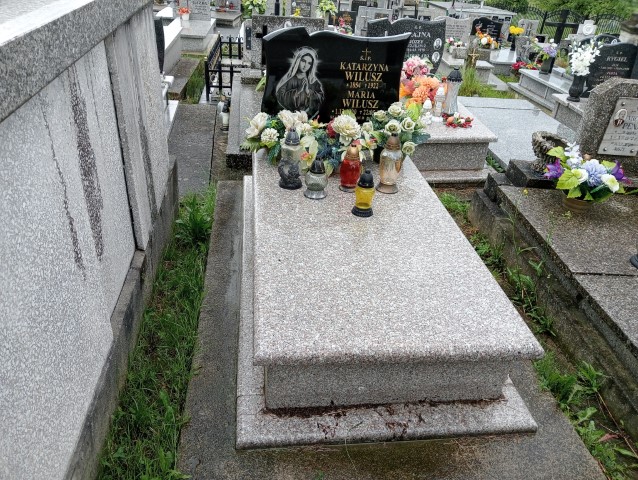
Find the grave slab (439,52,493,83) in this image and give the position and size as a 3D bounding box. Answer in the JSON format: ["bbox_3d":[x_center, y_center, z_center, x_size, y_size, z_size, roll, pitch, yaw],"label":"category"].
[{"bbox_3d":[2.257,-2.814,8.309,0.715,0.245,1.627,4,29,-1],"label":"grave slab"}]

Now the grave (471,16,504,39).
[{"bbox_3d":[3.276,-3.993,9.877,0.626,0.483,0.105,4,29,-1],"label":"grave"}]

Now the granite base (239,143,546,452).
[{"bbox_3d":[0.138,-0.020,2.624,1.050,0.372,2.210,0,29,-8],"label":"granite base"}]

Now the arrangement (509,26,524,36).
[{"bbox_3d":[3.866,-4.082,10.114,0.240,0.180,0.220,-1,31,-7],"label":"arrangement"}]

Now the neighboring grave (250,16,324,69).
[{"bbox_3d":[-0.360,-2.289,5.996,0.798,0.578,0.158,0,29,-8],"label":"neighboring grave"}]

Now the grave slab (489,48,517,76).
[{"bbox_3d":[3.463,-3.374,9.853,0.850,0.280,1.500,1,31,-5],"label":"grave slab"}]

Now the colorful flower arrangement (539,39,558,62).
[{"bbox_3d":[3.637,-3.019,8.187,0.250,0.270,0.230,-1,31,-7],"label":"colorful flower arrangement"}]

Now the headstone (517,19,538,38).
[{"bbox_3d":[4.441,-4.403,10.863,0.446,0.433,0.105,4,29,-1],"label":"headstone"}]

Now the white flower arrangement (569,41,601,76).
[{"bbox_3d":[2.821,-1.910,5.431,0.326,0.357,0.273,2,29,-4],"label":"white flower arrangement"}]

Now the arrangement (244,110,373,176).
[{"bbox_3d":[-0.068,-0.574,2.874,0.710,0.260,0.320,-1,31,-7],"label":"arrangement"}]

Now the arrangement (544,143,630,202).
[{"bbox_3d":[1.605,-0.378,3.048,0.462,0.367,0.367,2,29,-4],"label":"arrangement"}]

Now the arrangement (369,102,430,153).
[{"bbox_3d":[0.467,-0.634,3.014,0.320,0.270,0.250,-1,31,-7],"label":"arrangement"}]

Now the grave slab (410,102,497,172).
[{"bbox_3d":[0.837,-1.094,4.694,0.892,0.299,1.837,2,29,-4],"label":"grave slab"}]

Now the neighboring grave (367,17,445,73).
[{"bbox_3d":[0.807,-1.754,4.811,0.700,0.588,0.120,-1,31,-7],"label":"neighboring grave"}]

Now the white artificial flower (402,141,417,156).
[{"bbox_3d":[0.526,-0.532,3.004,0.072,0.075,0.060,-1,31,-7],"label":"white artificial flower"}]

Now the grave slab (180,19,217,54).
[{"bbox_3d":[-2.200,-3.374,8.492,0.840,0.238,1.942,0,29,-8],"label":"grave slab"}]

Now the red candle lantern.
[{"bbox_3d":[0.159,-0.362,2.566,0.105,0.240,0.105,-1,31,-7],"label":"red candle lantern"}]

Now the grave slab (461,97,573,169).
[{"bbox_3d":[1.858,-0.991,4.891,1.000,0.120,2.050,2,31,-4],"label":"grave slab"}]

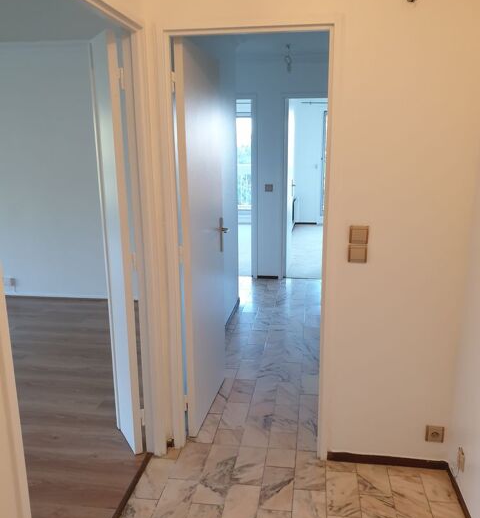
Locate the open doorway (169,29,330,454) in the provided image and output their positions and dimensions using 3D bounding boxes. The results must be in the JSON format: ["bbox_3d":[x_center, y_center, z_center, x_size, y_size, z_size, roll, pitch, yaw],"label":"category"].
[{"bbox_3d":[0.046,-0.012,2.340,0.812,2.100,0.090,1,13,9],"label":"open doorway"}]

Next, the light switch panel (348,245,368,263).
[{"bbox_3d":[0.542,-0.024,2.211,0.082,0.080,0.016,1,13,9],"label":"light switch panel"}]

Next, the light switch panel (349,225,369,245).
[{"bbox_3d":[0.543,-0.108,2.192,0.082,0.080,0.016,1,13,9],"label":"light switch panel"}]

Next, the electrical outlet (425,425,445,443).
[{"bbox_3d":[0.948,0.852,2.343,0.081,0.082,0.018,1,13,9],"label":"electrical outlet"}]

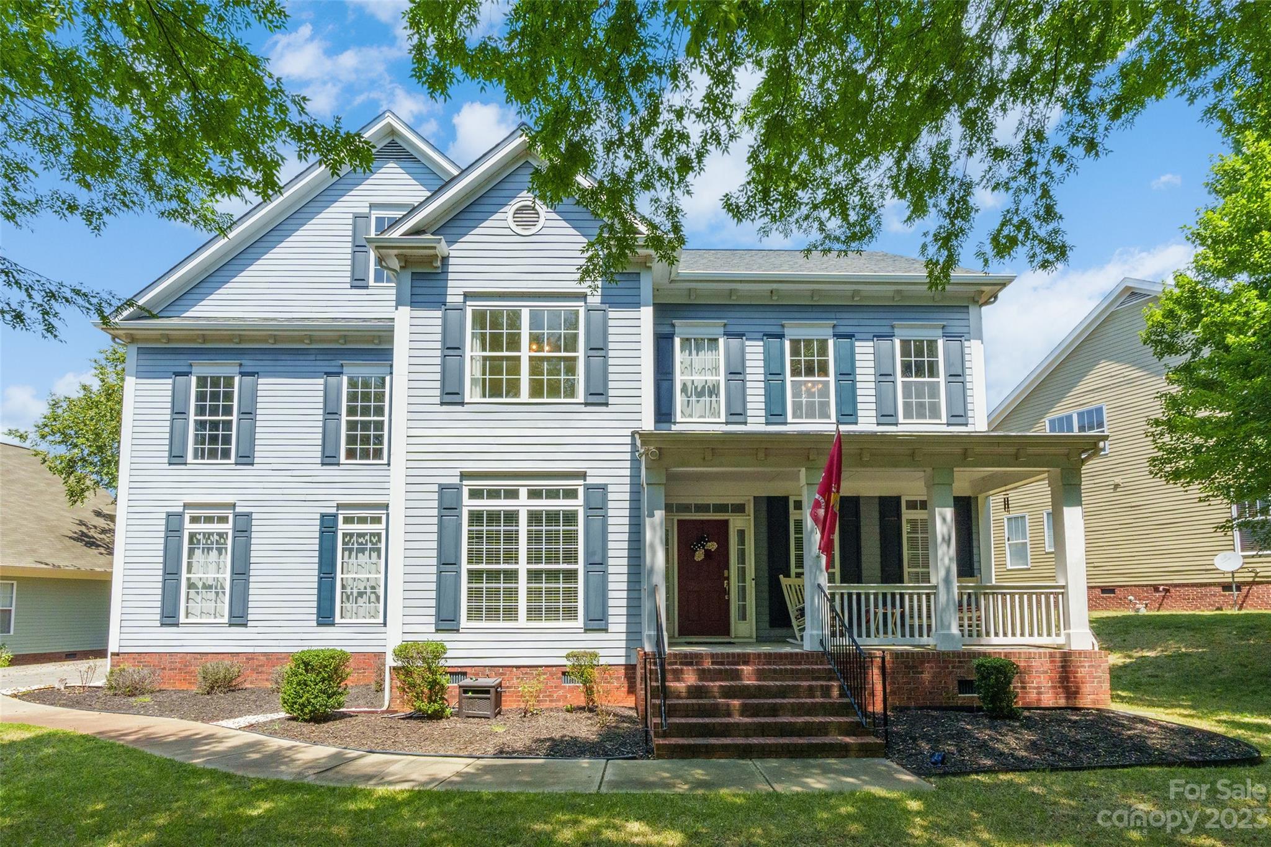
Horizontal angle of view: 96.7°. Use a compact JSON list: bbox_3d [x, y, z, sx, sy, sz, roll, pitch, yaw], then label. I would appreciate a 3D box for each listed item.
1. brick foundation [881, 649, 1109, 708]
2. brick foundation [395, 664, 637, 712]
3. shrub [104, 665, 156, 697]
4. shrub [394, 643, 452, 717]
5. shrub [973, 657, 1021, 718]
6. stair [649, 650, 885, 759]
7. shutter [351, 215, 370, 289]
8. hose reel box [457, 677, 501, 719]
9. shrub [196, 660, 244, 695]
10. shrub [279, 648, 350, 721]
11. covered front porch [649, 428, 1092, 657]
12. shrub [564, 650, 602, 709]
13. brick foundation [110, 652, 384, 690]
[{"bbox_3d":[4.640,3.350,7.560,3.200,0.700,0.400,0,-7,-1],"label":"brick foundation"},{"bbox_3d":[-1.860,4.100,8.860,3.910,0.680,0.320,0,-7,-1],"label":"brick foundation"},{"bbox_3d":[-9.730,4.930,10.920,0.880,0.560,0.740,0,-7,-1],"label":"shrub"},{"bbox_3d":[-3.061,3.666,8.080,0.780,1.080,0.720,0,-5,-1],"label":"shrub"},{"bbox_3d":[4.569,3.337,7.120,0.560,0.780,0.520,0,-5,-1],"label":"shrub"},{"bbox_3d":[1.450,3.280,6.720,2.480,0.880,1.220,0,-7,-1],"label":"stair"},{"bbox_3d":[-5.673,-3.556,11.640,0.355,1.580,0.050,0,-5,-1],"label":"shutter"},{"bbox_3d":[-2.280,4.000,8.240,0.540,0.470,0.460,0,-7,-1],"label":"hose reel box"},{"bbox_3d":[-8.040,4.910,10.960,0.820,0.610,0.720,0,-7,-1],"label":"shrub"},{"bbox_3d":[-4.628,3.777,8.150,0.930,1.000,0.900,0,-5,-1],"label":"shrub"},{"bbox_3d":[3.116,1.674,8.500,6.150,3.000,2.200,0,-5,-1],"label":"covered front porch"},{"bbox_3d":[-0.759,3.705,8.150,0.520,0.860,0.480,0,-5,-1],"label":"shrub"},{"bbox_3d":[-7.840,5.000,11.550,5.540,0.720,0.320,0,-7,-1],"label":"brick foundation"}]

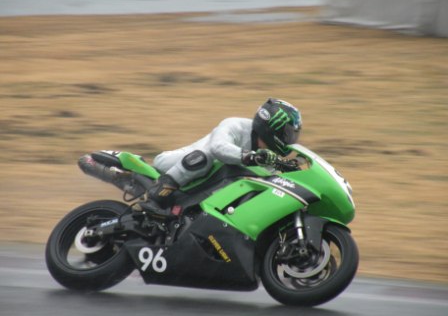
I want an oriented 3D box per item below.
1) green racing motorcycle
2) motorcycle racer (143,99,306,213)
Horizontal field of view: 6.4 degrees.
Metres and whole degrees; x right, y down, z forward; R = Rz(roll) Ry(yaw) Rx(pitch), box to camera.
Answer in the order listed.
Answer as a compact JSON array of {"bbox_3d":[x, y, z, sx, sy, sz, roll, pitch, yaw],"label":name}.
[{"bbox_3d":[-0.075,0.370,24.243,2.020,1.130,0.680,3,-33,24],"label":"green racing motorcycle"},{"bbox_3d":[-0.018,0.079,24.463,0.990,1.080,0.780,3,-33,24],"label":"motorcycle racer"}]

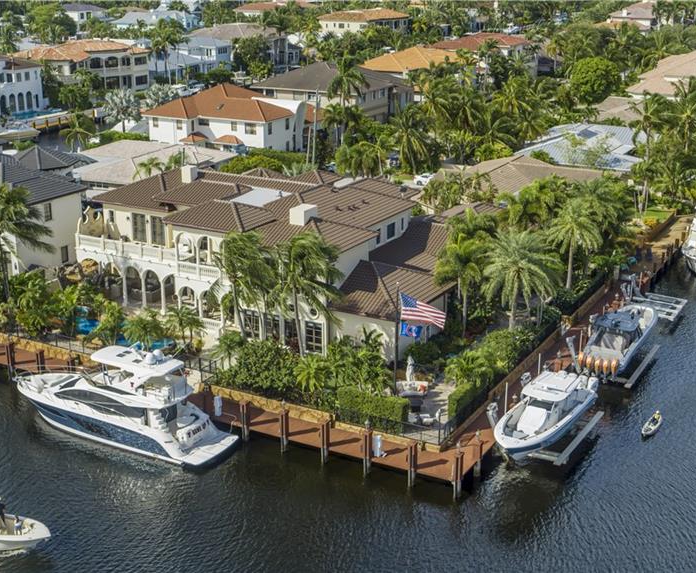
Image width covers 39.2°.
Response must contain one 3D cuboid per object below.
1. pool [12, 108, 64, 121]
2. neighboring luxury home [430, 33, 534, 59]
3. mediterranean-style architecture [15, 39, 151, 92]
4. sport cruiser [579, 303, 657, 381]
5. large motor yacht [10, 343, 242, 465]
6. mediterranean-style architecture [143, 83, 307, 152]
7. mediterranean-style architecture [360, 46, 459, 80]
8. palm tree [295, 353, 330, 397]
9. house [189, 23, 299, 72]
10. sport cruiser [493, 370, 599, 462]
[{"bbox_3d":[-58.530,-31.660,183.650,4.500,1.400,11.000,10,22,29],"label":"pool"},{"bbox_3d":[42.015,-73.616,302.640,22.000,9.400,27.000,10,21,28],"label":"neighboring luxury home"},{"bbox_3d":[-58.230,-47.180,210.730,18.500,10.800,24.500,10,22,29],"label":"mediterranean-style architecture"},{"bbox_3d":[22.236,3.990,78.827,3.700,4.000,13.300,12,23,30],"label":"sport cruiser"},{"bbox_3d":[-15.970,6.740,65.670,17.000,7.000,4.800,10,22,27],"label":"large motor yacht"},{"bbox_3d":[-18.744,-27.569,161.437,22.500,9.600,18.500,9,20,25],"label":"mediterranean-style architecture"},{"bbox_3d":[14.120,-43.500,198.830,20.000,10.200,19.000,10,22,29],"label":"mediterranean-style architecture"},{"bbox_3d":[-2.474,6.444,67.512,2.500,3.300,2.500,0,18,0],"label":"palm tree"},{"bbox_3d":[-24.082,-60.760,244.508,23.000,9.300,19.000,12,23,30],"label":"house"},{"bbox_3d":[13.186,8.606,66.012,3.800,4.000,12.900,13,24,32],"label":"sport cruiser"}]

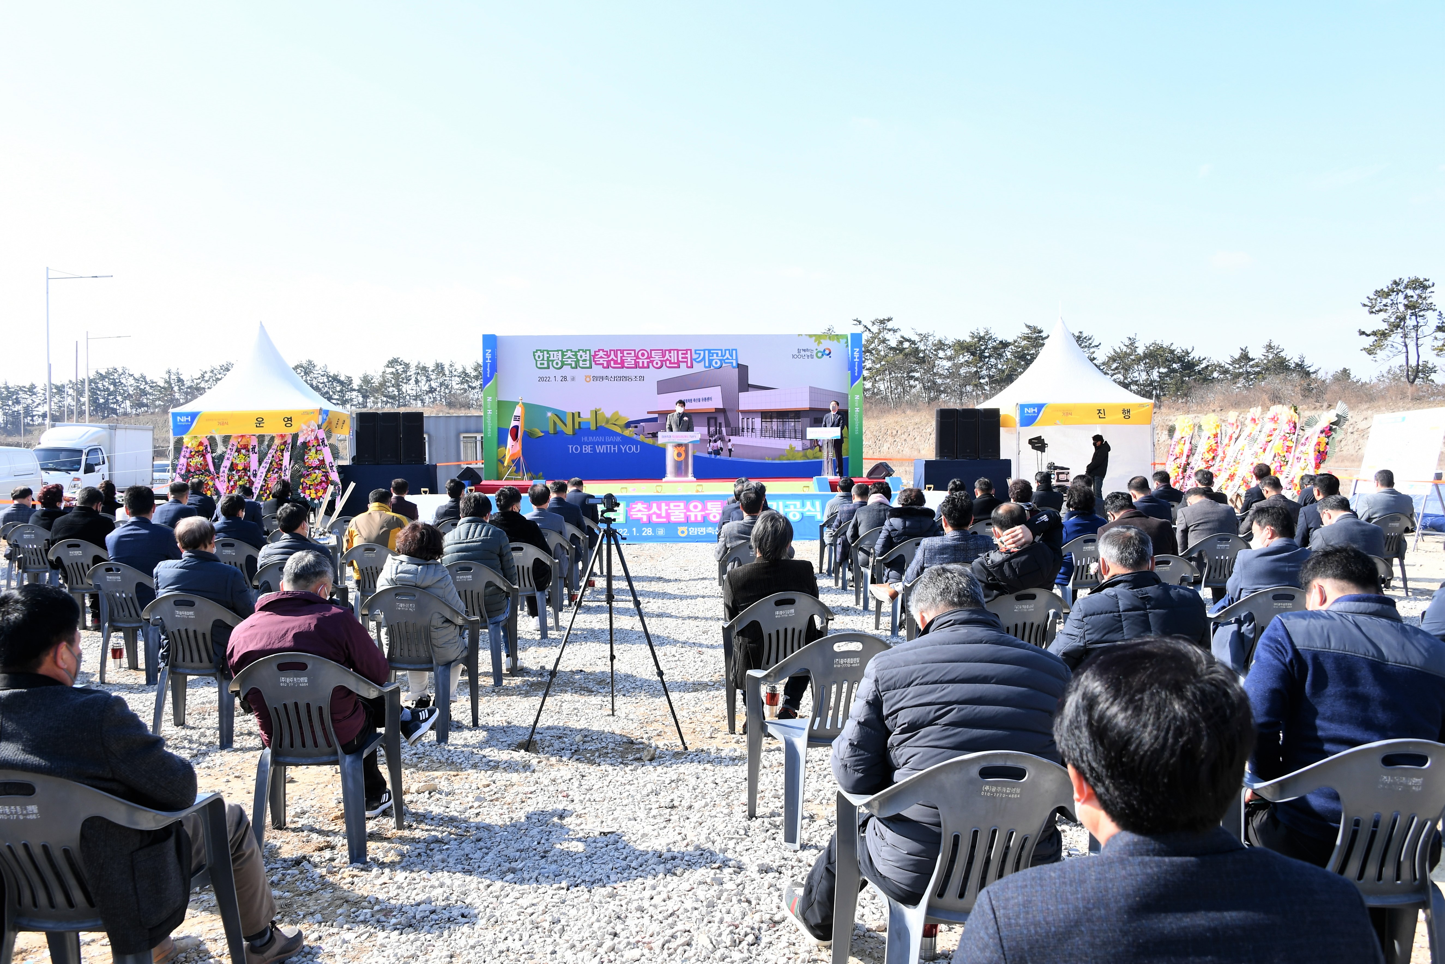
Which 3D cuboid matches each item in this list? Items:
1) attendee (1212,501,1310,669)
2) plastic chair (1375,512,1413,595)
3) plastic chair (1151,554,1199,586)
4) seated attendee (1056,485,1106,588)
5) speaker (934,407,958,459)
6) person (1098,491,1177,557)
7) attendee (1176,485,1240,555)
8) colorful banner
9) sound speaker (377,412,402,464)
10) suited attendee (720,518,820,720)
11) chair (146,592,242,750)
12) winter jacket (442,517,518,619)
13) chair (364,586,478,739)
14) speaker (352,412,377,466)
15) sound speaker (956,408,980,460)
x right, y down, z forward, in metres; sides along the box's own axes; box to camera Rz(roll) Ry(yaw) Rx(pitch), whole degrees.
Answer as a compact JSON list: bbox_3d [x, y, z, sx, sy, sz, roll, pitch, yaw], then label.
[{"bbox_3d":[2.725,0.679,5.766,0.600,1.190,0.780,0,1,2],"label":"attendee"},{"bbox_3d":[6.398,0.691,10.937,0.555,0.780,0.530,0,2,-2],"label":"plastic chair"},{"bbox_3d":[2.890,0.849,7.506,0.555,0.780,0.530,0,2,0],"label":"plastic chair"},{"bbox_3d":[2.854,0.607,9.223,0.510,1.220,0.820,-1,2,-8],"label":"seated attendee"},{"bbox_3d":[4.901,-1.041,24.580,0.450,1.120,0.470,0,2,6],"label":"speaker"},{"bbox_3d":[2.784,0.645,7.566,0.560,1.180,0.780,0,1,0],"label":"person"},{"bbox_3d":[3.899,0.631,9.219,0.550,1.130,0.800,-1,2,-8],"label":"attendee"},{"bbox_3d":[-1.154,-1.726,26.100,8.600,3.380,0.150,-1,2,-2],"label":"colorful banner"},{"bbox_3d":[-7.726,-1.016,26.100,0.520,1.200,0.520,0,1,-4],"label":"sound speaker"},{"bbox_3d":[0.255,0.724,5.925,0.530,1.220,0.850,0,2,-3],"label":"suited attendee"},{"bbox_3d":[-2.698,0.939,5.851,0.560,0.800,0.550,-1,2,-3],"label":"chair"},{"bbox_3d":[-1.532,0.534,7.164,0.496,0.648,0.446,0,1,-2],"label":"winter jacket"},{"bbox_3d":[-1.561,0.910,5.771,0.562,0.800,0.537,0,1,0],"label":"chair"},{"bbox_3d":[-7.806,-0.950,24.700,0.480,1.140,0.500,-1,2,-14],"label":"speaker"},{"bbox_3d":[5.404,-1.046,24.700,0.450,1.120,0.450,0,1,0],"label":"sound speaker"}]

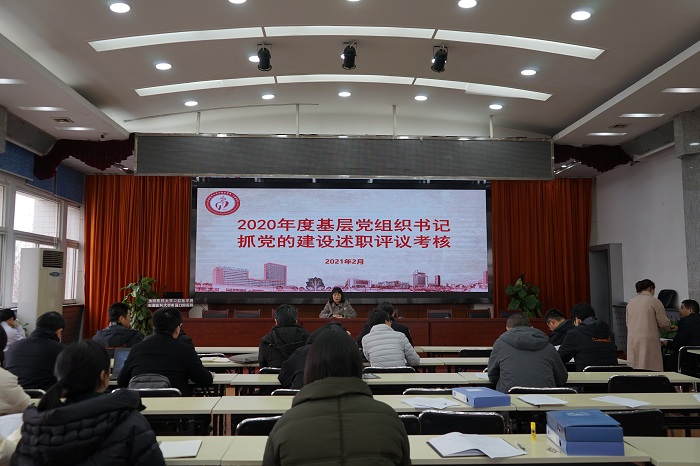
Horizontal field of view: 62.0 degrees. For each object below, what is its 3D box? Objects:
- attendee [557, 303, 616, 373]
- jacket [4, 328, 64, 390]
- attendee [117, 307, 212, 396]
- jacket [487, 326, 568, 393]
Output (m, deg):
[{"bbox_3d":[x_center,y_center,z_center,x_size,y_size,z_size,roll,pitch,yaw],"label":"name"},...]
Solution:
[{"bbox_3d":[2.103,1.291,5.210,0.520,1.290,0.730,3,-6,-27],"label":"attendee"},{"bbox_3d":[-2.143,1.017,4.043,0.560,0.680,0.450,-1,-5,6],"label":"jacket"},{"bbox_3d":[-1.304,1.191,4.184,0.620,1.318,0.760,0,-5,4],"label":"attendee"},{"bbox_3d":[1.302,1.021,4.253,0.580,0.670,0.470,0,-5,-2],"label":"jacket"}]

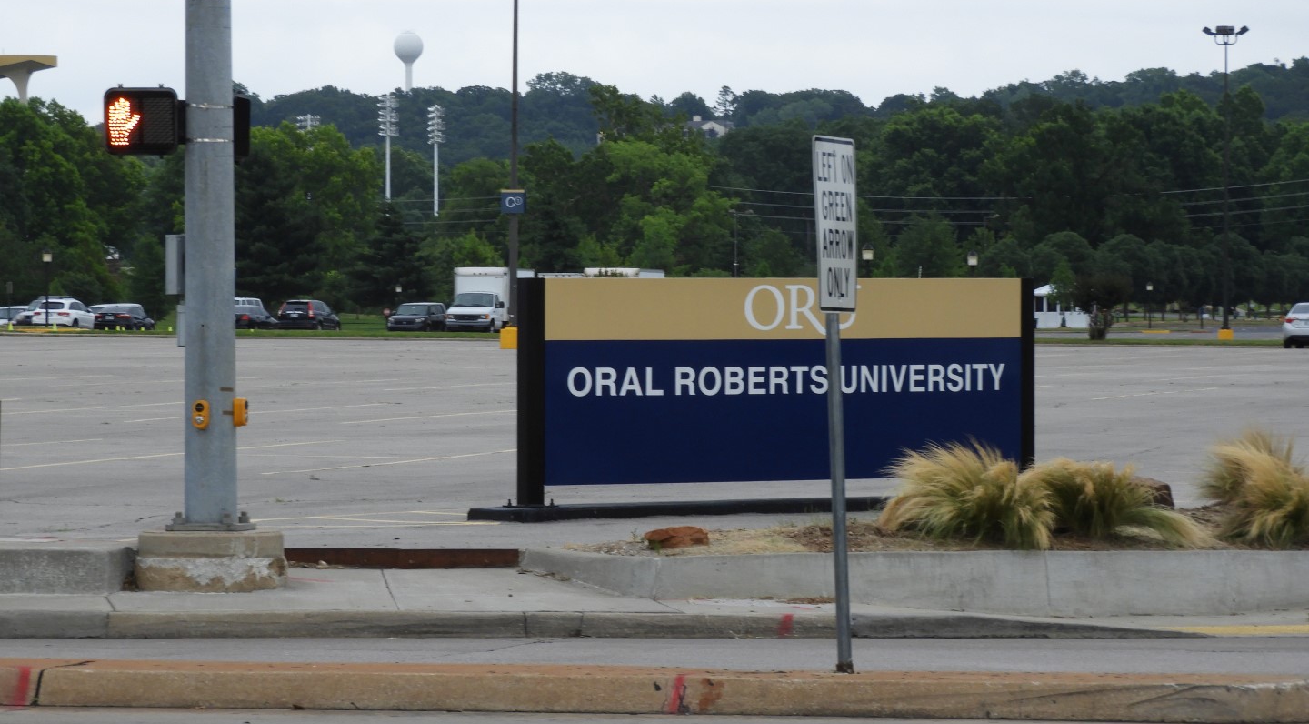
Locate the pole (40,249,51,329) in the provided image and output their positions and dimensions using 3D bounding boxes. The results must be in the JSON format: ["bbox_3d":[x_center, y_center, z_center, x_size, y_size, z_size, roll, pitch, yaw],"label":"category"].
[{"bbox_3d":[-27.994,-3.347,295.988,0.420,3.680,0.420,0,0,13],"label":"pole"}]

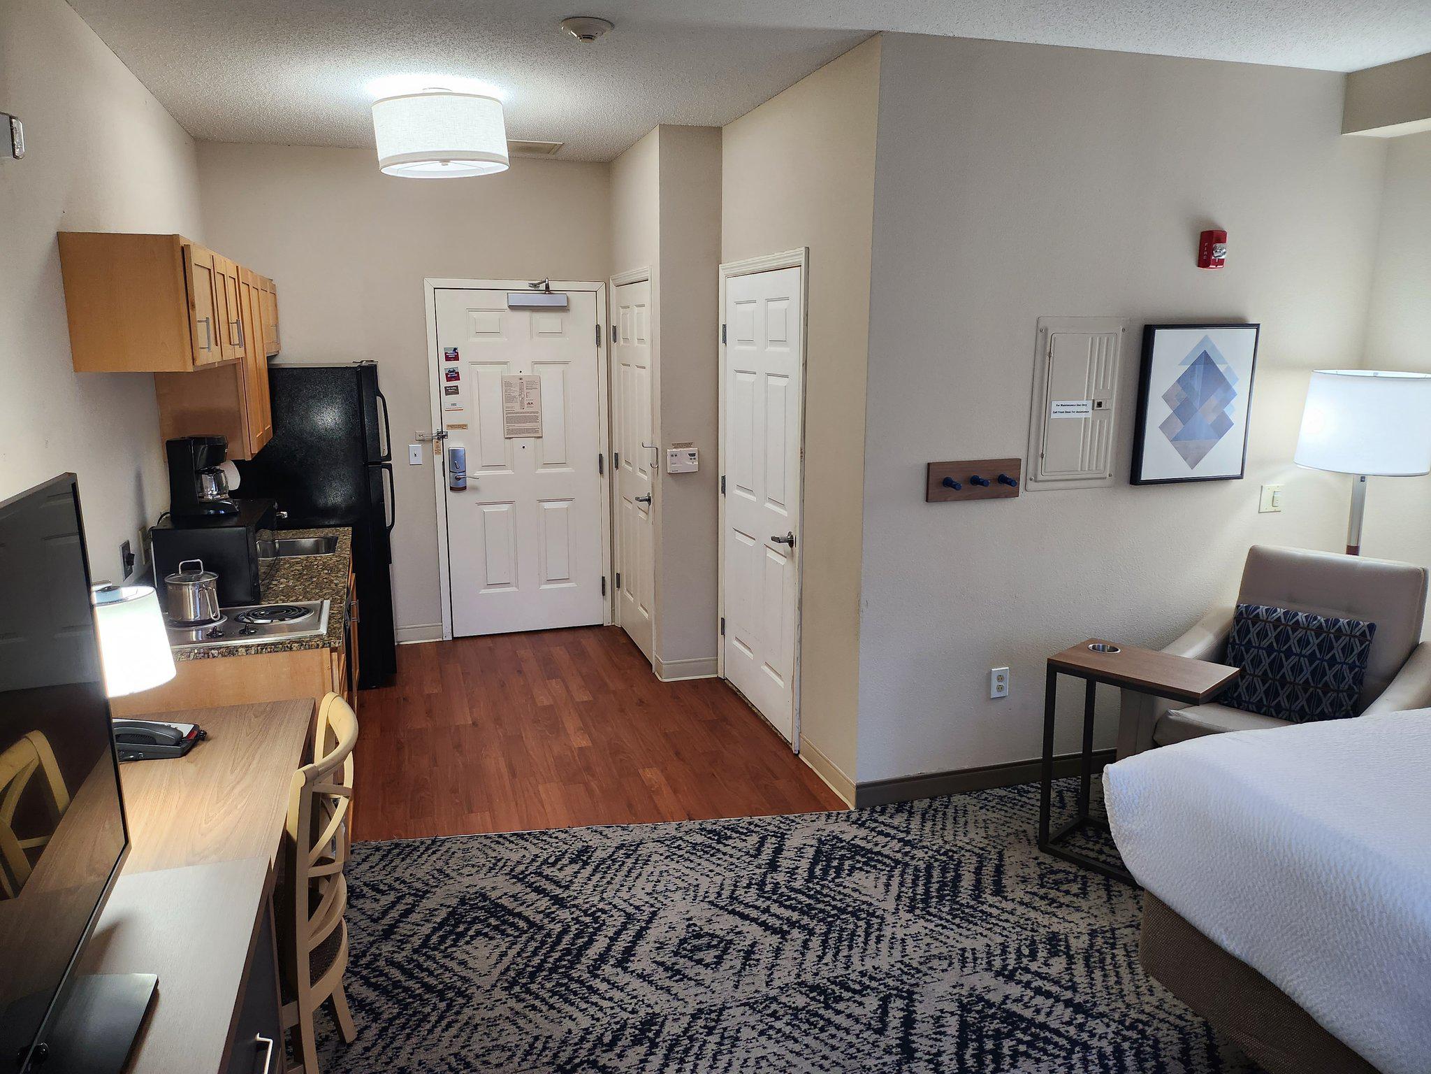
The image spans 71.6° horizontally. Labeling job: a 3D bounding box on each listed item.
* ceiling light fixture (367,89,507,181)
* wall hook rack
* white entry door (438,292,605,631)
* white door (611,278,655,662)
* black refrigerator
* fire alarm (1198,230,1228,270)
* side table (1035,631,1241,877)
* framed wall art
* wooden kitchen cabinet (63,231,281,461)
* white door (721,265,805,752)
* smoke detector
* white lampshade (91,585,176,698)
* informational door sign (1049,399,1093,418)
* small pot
[{"bbox_3d":[-1.151,-1.693,4.151,0.530,0.305,0.530,-3,12,-18],"label":"ceiling light fixture"},{"bbox_3d":[0.970,-0.202,3.643,0.386,0.143,0.085,-4,12,-18],"label":"wall hook rack"},{"bbox_3d":[-1.135,-0.420,5.893,0.912,2.030,0.050,-3,12,-18],"label":"white entry door"},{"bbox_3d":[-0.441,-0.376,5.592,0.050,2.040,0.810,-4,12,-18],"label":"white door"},{"bbox_3d":[-2.092,-0.080,5.175,0.790,1.640,0.720,-4,12,-18],"label":"black refrigerator"},{"bbox_3d":[1.891,-1.089,3.769,0.075,0.133,0.062,-4,12,-18],"label":"fire alarm"},{"bbox_3d":[1.426,0.768,3.378,0.487,0.703,0.333,11,16,43],"label":"side table"},{"bbox_3d":[1.887,-0.521,3.899,0.522,0.613,0.040,-4,12,-18],"label":"framed wall art"},{"bbox_3d":[-2.102,-0.724,4.126,0.331,0.784,2.535,-3,12,-18],"label":"wooden kitchen cabinet"},{"bbox_3d":[0.220,-0.171,4.611,0.050,2.030,0.920,-3,12,-18],"label":"white door"},{"bbox_3d":[-0.413,-1.637,3.224,0.171,0.054,0.171,0,11,0],"label":"smoke detector"},{"bbox_3d":[-1.467,0.254,2.404,0.280,0.212,0.280,-3,12,-18],"label":"white lampshade"},{"bbox_3d":[1.348,-0.481,3.744,0.183,0.062,0.004,-4,12,-18],"label":"informational door sign"},{"bbox_3d":[-1.738,0.179,3.318,0.185,0.200,0.165,3,12,16],"label":"small pot"}]

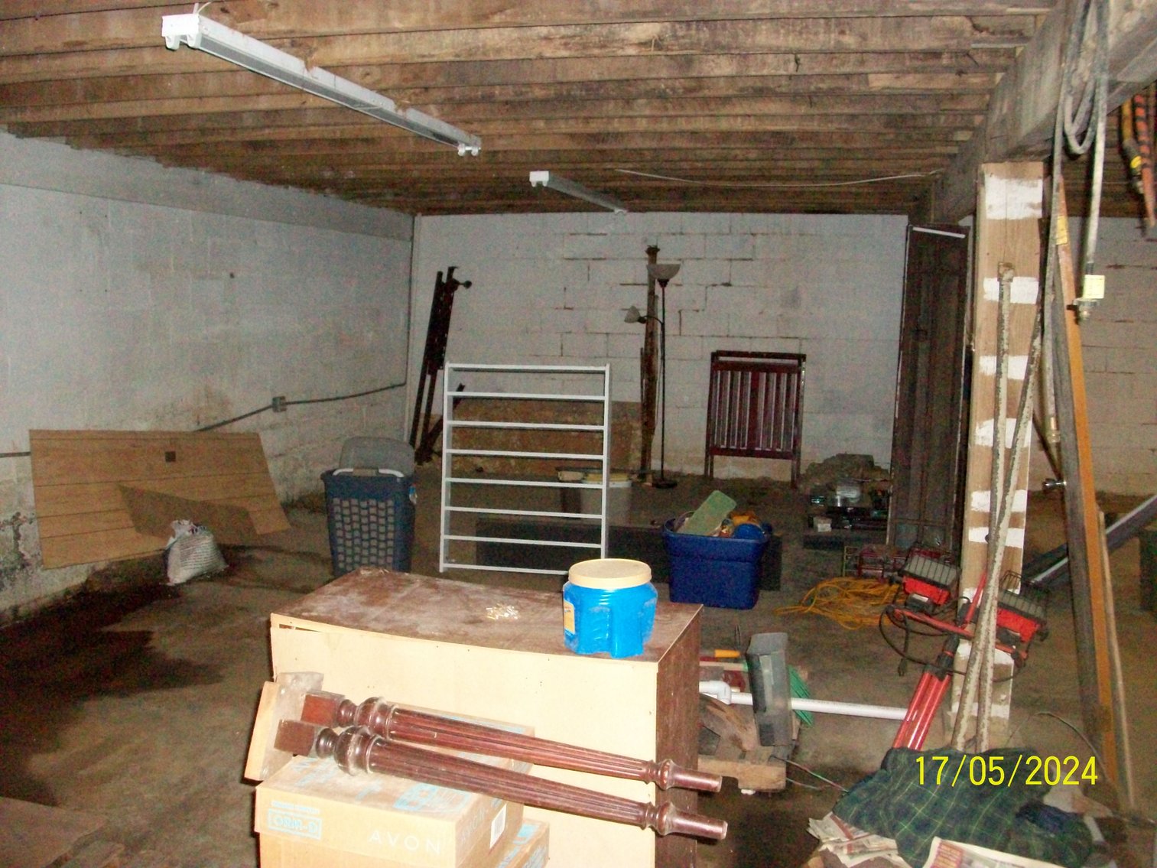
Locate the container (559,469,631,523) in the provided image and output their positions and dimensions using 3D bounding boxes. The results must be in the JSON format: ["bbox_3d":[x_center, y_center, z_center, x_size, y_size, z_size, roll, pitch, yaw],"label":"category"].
[{"bbox_3d":[0.099,0.482,7.023,0.420,0.400,0.330,2,7,13],"label":"container"}]

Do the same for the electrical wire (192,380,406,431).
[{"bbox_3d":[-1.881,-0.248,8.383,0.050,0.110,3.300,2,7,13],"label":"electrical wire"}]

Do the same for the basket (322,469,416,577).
[{"bbox_3d":[-1.090,0.485,6.049,0.455,0.590,0.330,2,7,9],"label":"basket"}]

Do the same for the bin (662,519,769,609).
[{"bbox_3d":[0.705,0.657,5.777,0.500,0.365,0.410,4,7,22],"label":"bin"}]

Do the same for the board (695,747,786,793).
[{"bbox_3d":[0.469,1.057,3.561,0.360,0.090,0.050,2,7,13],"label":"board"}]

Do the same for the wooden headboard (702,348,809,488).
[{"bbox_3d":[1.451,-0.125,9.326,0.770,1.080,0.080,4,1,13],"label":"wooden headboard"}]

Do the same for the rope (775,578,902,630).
[{"bbox_3d":[1.341,0.821,5.776,0.640,0.060,0.900,2,7,13],"label":"rope"}]

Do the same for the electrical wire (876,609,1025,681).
[{"bbox_3d":[1.309,0.743,4.000,0.500,0.250,0.170,2,7,13],"label":"electrical wire"}]

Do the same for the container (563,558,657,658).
[{"bbox_3d":[0.057,0.298,1.972,0.158,0.143,0.158,1,7,0],"label":"container"}]

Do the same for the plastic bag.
[{"bbox_3d":[-2.043,0.598,6.086,0.290,0.330,0.250,1,7,2],"label":"plastic bag"}]

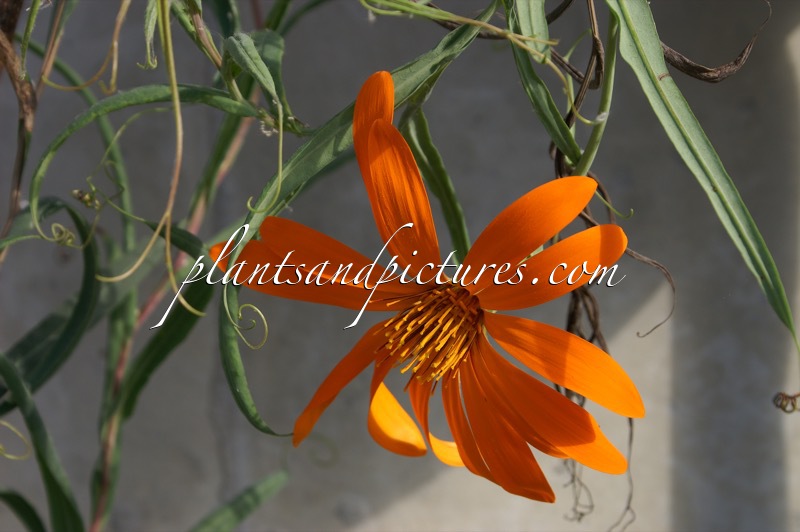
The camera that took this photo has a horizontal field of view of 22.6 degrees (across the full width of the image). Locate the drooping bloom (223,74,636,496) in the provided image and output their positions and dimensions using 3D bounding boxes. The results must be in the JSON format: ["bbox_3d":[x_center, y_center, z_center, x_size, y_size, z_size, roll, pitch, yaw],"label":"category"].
[{"bbox_3d":[0.004,0.009,0.484,0.110,0.117,0.046,0,27,27],"label":"drooping bloom"}]

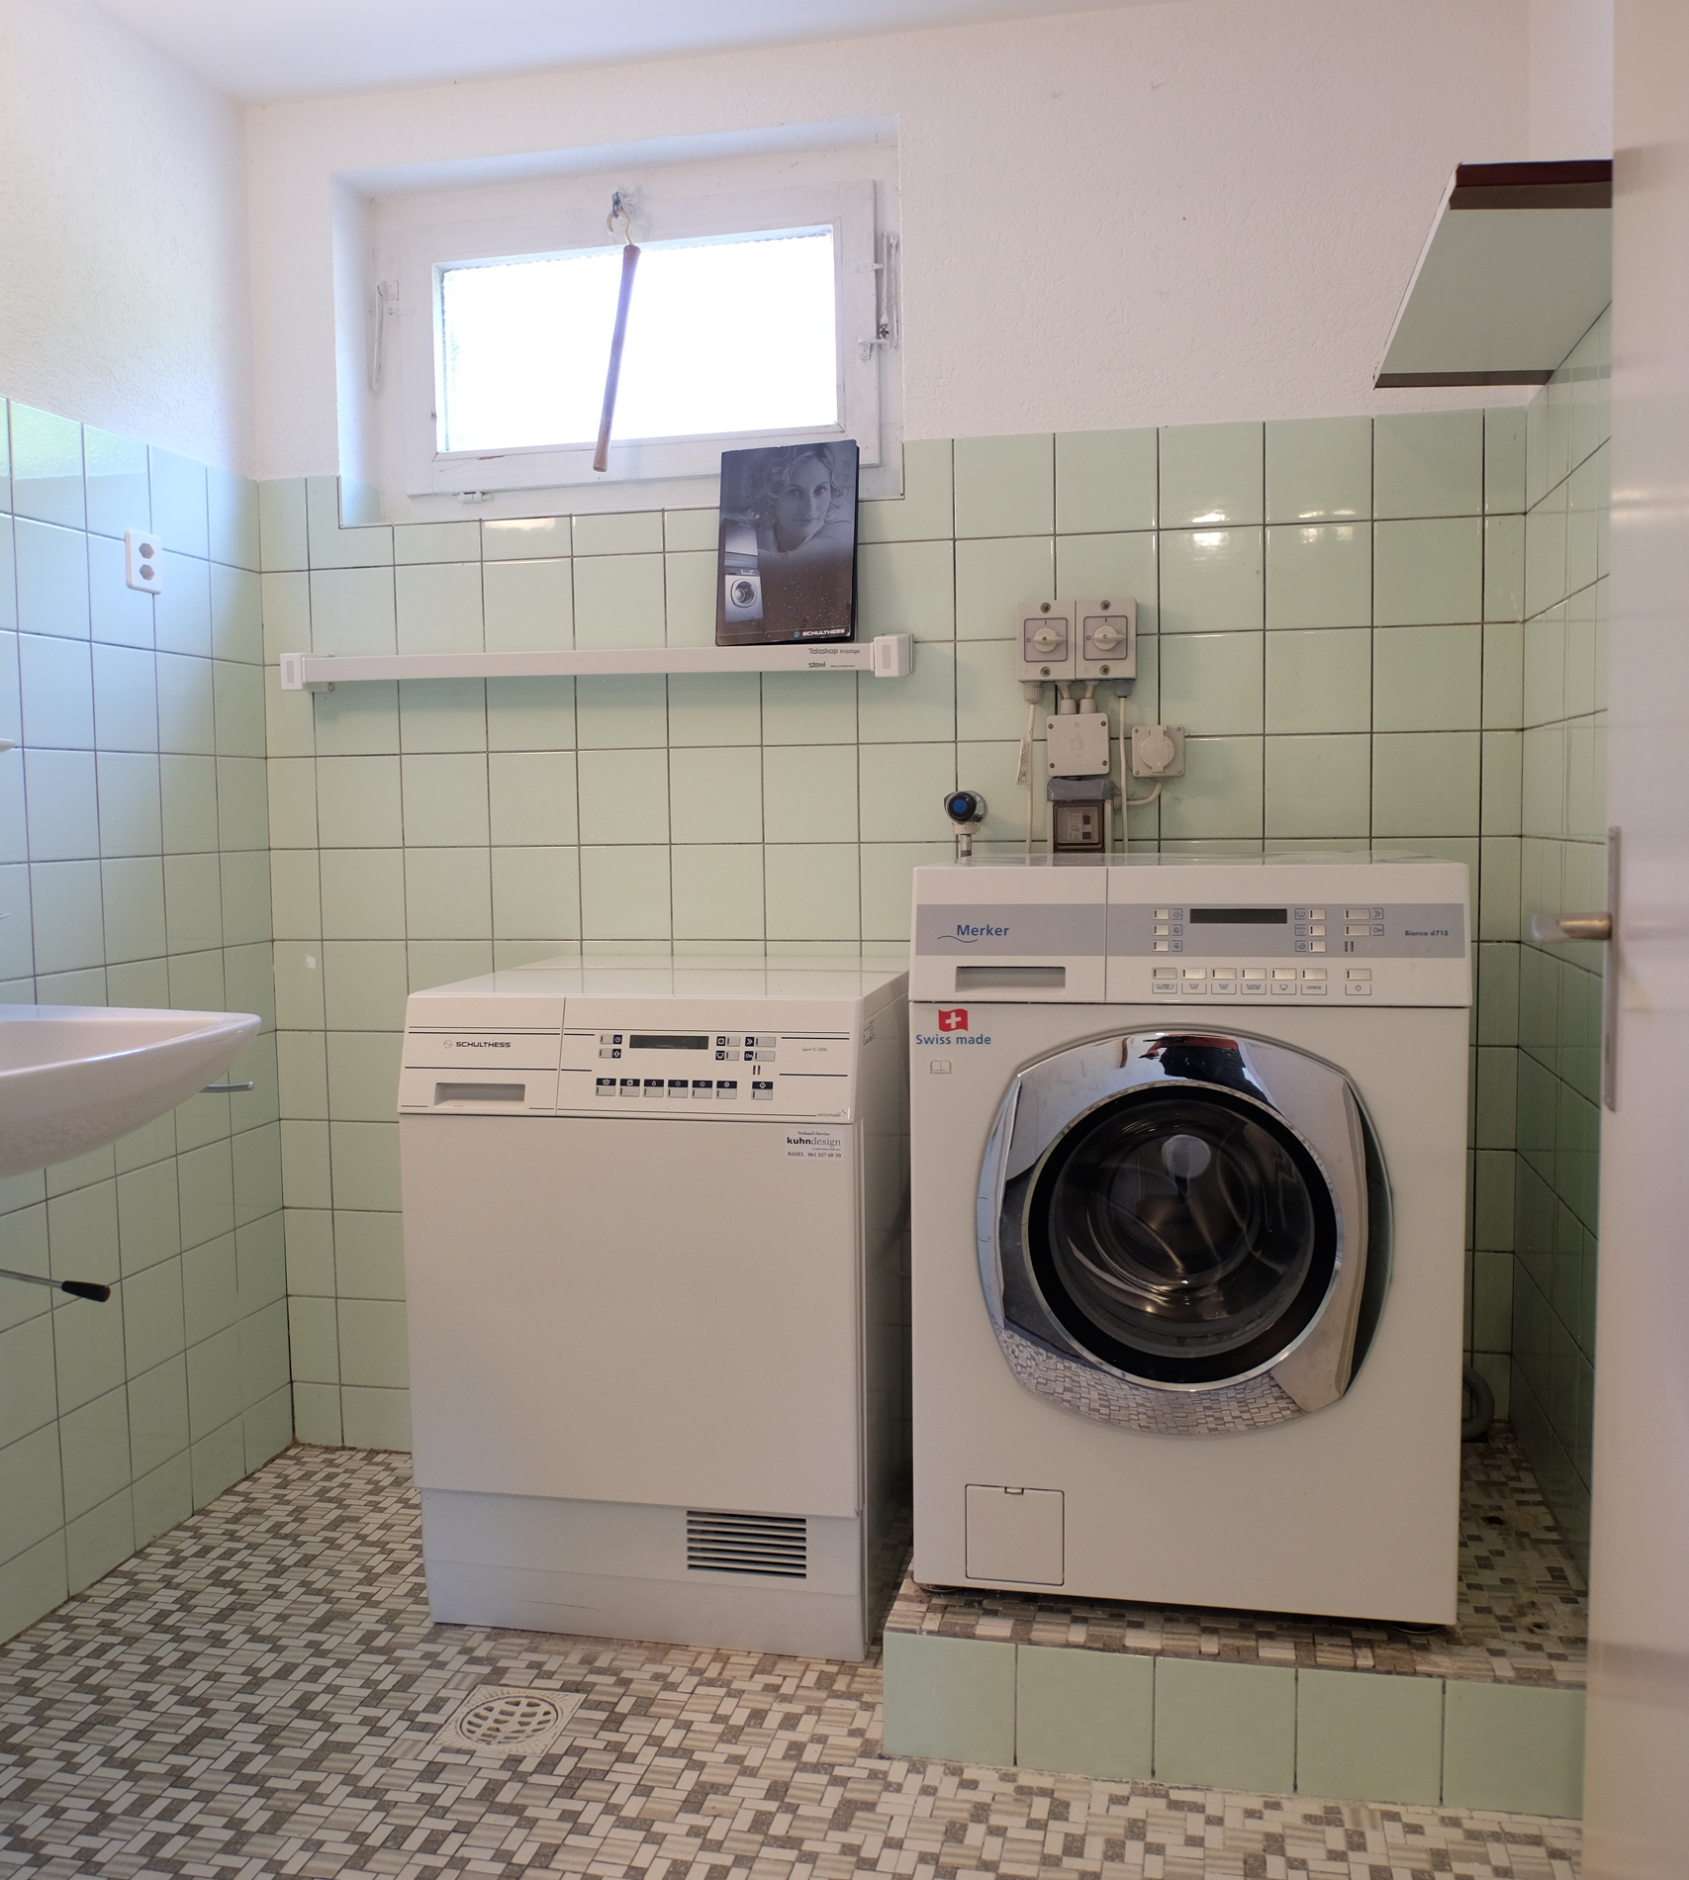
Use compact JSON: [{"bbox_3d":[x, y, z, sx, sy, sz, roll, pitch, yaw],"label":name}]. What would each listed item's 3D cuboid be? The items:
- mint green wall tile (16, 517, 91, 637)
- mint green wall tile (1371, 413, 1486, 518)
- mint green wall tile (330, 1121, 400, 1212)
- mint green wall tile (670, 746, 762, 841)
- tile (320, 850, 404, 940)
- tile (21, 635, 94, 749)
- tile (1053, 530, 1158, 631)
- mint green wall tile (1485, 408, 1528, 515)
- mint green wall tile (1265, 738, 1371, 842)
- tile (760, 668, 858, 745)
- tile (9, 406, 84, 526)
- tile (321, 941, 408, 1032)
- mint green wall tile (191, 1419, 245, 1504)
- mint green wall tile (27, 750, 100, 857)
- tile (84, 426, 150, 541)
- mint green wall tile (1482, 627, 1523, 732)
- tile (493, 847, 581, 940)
[{"bbox_3d":[-1.065,-0.484,2.261,0.010,0.149,0.149,0,4,11],"label":"mint green wall tile"},{"bbox_3d":[0.824,-0.668,2.380,0.148,0.143,0.008,0,5,11],"label":"mint green wall tile"},{"bbox_3d":[-0.776,0.375,2.793,0.150,0.150,0.010,0,5,12],"label":"mint green wall tile"},{"bbox_3d":[-0.197,-0.222,2.626,0.148,0.148,0.010,0,5,11],"label":"mint green wall tile"},{"bbox_3d":[-0.784,-0.075,2.756,0.148,0.148,0.008,0,5,11],"label":"tile"},{"bbox_3d":[-1.061,-0.332,2.271,0.010,0.150,0.148,0,5,12],"label":"tile"},{"bbox_3d":[0.389,-0.523,2.498,0.149,0.149,0.010,0,4,12],"label":"tile"},{"bbox_3d":[0.925,-0.667,2.358,0.052,0.143,0.010,0,5,12],"label":"mint green wall tile"},{"bbox_3d":[0.684,-0.221,2.444,0.150,0.150,0.010,0,5,12],"label":"mint green wall tile"},{"bbox_3d":[-0.053,-0.374,2.602,0.149,0.149,0.010,0,4,12],"label":"tile"},{"bbox_3d":[-1.061,-0.629,2.238,0.010,0.143,0.147,0,5,11],"label":"tile"},{"bbox_3d":[-0.785,0.076,2.789,0.149,0.149,0.010,0,4,12],"label":"tile"},{"bbox_3d":[-0.982,0.818,2.646,0.010,0.102,0.147,0,5,11],"label":"mint green wall tile"},{"bbox_3d":[-1.060,-0.183,2.284,0.010,0.149,0.149,0,4,11],"label":"mint green wall tile"},{"bbox_3d":[-1.030,-0.639,2.378,0.008,0.143,0.148,0,5,11],"label":"tile"},{"bbox_3d":[0.935,-0.373,2.397,0.052,0.149,0.010,0,4,12],"label":"mint green wall tile"},{"bbox_3d":[-0.490,-0.075,2.696,0.148,0.148,0.008,0,5,11],"label":"tile"}]

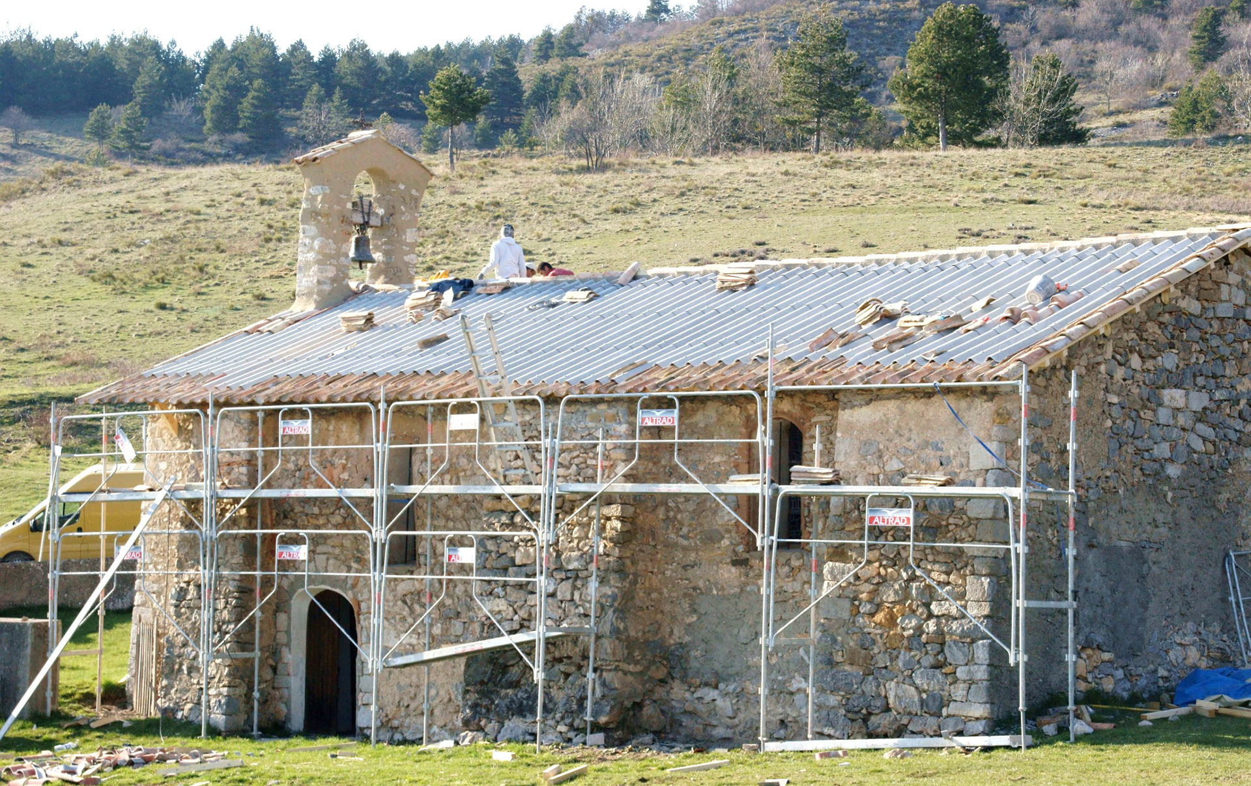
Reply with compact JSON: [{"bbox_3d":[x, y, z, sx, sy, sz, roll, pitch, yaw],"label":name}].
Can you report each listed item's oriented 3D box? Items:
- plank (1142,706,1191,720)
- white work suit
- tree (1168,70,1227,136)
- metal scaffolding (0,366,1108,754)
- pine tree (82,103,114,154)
[{"bbox_3d":[5.595,3.303,29.400,0.065,0.055,1.151,-1,-4,34],"label":"plank"},{"bbox_3d":[-1.703,-1.859,39.700,0.620,0.660,0.340,1,-3,11],"label":"white work suit"},{"bbox_3d":[41.196,-20.854,205.000,4.095,4.549,4.095,1,-3,0],"label":"tree"},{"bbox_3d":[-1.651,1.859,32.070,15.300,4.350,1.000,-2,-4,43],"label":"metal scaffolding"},{"bbox_3d":[-45.366,-22.737,245.000,2.610,4.284,2.610,1,-3,0],"label":"pine tree"}]

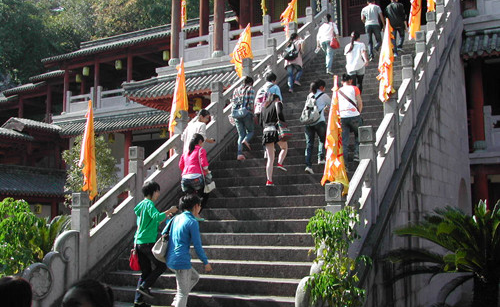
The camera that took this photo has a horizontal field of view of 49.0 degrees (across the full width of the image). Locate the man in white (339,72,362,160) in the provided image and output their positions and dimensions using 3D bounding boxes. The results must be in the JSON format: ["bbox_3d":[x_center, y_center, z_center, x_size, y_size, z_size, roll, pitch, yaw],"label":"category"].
[{"bbox_3d":[1.720,-0.559,9.300,0.480,1.620,0.420,-2,-6,22],"label":"man in white"}]

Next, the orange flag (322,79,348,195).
[{"bbox_3d":[0.924,-0.202,6.000,0.280,1.280,0.200,-5,-9,30],"label":"orange flag"}]

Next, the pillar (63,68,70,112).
[{"bbox_3d":[-9.004,-3.053,26.860,0.210,2.242,0.210,-4,-9,29],"label":"pillar"}]

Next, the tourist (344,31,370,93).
[{"bbox_3d":[2.192,-1.738,11.191,0.480,1.520,0.420,-4,-9,27],"label":"tourist"}]

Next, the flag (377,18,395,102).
[{"bbox_3d":[2.123,-1.457,8.600,0.320,1.330,0.200,-1,-6,15],"label":"flag"}]

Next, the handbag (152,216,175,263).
[{"bbox_3d":[-1.018,1.018,6.500,0.160,0.520,0.320,2,-6,-15],"label":"handbag"}]

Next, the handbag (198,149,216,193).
[{"bbox_3d":[-0.645,0.258,8.330,0.180,0.660,0.240,-5,-9,30],"label":"handbag"}]

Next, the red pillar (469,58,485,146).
[{"bbox_3d":[5.904,-1.294,14.183,0.280,2.452,0.280,-4,-9,29],"label":"red pillar"}]

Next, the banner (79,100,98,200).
[{"bbox_3d":[-2.251,-0.042,7.650,0.250,1.360,0.130,-1,-8,10],"label":"banner"}]

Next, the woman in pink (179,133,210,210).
[{"bbox_3d":[-0.807,0.457,8.053,0.460,1.530,0.450,-4,-9,26],"label":"woman in pink"}]

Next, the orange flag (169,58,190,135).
[{"bbox_3d":[-1.355,-1.099,10.400,0.400,1.380,0.200,0,-5,5],"label":"orange flag"}]

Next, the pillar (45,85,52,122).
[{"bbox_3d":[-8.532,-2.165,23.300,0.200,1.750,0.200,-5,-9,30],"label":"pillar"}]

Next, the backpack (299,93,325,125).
[{"bbox_3d":[0.999,-0.731,8.920,0.320,0.460,0.220,-5,-27,36],"label":"backpack"}]

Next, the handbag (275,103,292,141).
[{"bbox_3d":[0.549,-0.525,9.000,0.200,0.610,0.300,-5,-9,30],"label":"handbag"}]

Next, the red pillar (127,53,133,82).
[{"bbox_3d":[-5.439,-3.360,24.918,0.210,2.346,0.210,-4,-9,29],"label":"red pillar"}]

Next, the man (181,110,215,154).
[{"bbox_3d":[-0.913,0.071,9.549,0.500,1.580,0.550,-6,-10,40],"label":"man"}]

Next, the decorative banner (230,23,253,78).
[{"bbox_3d":[-0.197,-2.383,12.700,0.500,1.300,0.200,-1,-6,8],"label":"decorative banner"}]

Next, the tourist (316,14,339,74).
[{"bbox_3d":[1.981,-2.736,13.855,0.480,1.540,0.460,-5,-9,30],"label":"tourist"}]

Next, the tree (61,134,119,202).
[{"bbox_3d":[-3.947,1.033,13.500,1.450,3.000,1.400,0,-5,0],"label":"tree"}]

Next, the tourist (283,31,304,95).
[{"bbox_3d":[1.038,-2.174,13.099,0.450,1.470,0.480,-4,-9,30],"label":"tourist"}]

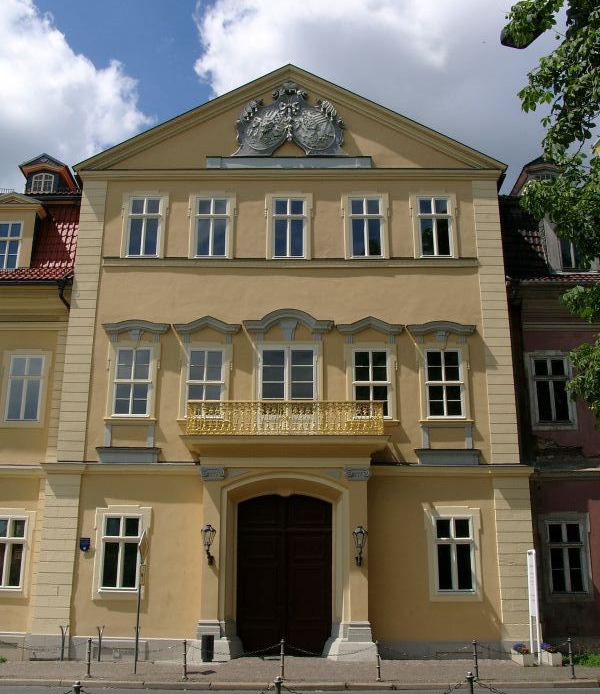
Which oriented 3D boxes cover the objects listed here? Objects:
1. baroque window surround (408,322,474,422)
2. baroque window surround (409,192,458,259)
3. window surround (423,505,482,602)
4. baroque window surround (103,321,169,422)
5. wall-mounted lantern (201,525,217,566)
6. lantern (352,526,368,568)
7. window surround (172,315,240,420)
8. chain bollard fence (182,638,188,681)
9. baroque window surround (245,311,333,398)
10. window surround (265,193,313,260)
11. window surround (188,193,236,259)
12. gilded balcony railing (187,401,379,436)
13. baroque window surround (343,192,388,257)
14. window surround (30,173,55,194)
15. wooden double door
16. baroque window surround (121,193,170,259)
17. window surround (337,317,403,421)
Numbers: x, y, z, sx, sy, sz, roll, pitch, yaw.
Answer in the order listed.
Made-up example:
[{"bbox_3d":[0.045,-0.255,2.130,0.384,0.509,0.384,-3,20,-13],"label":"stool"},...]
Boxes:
[{"bbox_3d":[4.272,0.743,23.437,2.048,3.030,0.350,0,-16,1],"label":"baroque window surround"},{"bbox_3d":[4.241,-3.812,24.892,1.497,2.309,0.180,0,-16,1],"label":"baroque window surround"},{"bbox_3d":[4.133,5.559,21.143,1.541,2.476,0.220,0,-17,1],"label":"window surround"},{"bbox_3d":[-4.731,0.701,22.564,1.987,2.939,0.440,0,-17,1],"label":"baroque window surround"},{"bbox_3d":[-2.477,5.409,21.417,0.414,1.070,0.680,0,-16,1],"label":"wall-mounted lantern"},{"bbox_3d":[1.581,5.228,20.567,0.399,1.008,0.780,0,-17,1],"label":"lantern"},{"bbox_3d":[-2.679,0.642,22.563,1.997,3.059,0.440,0,-17,1],"label":"window surround"},{"bbox_3d":[-2.424,6.688,16.778,0.106,0.830,0.130,0,-17,1],"label":"chain bollard fence"},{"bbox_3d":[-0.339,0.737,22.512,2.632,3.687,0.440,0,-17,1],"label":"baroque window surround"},{"bbox_3d":[-0.332,-3.640,23.997,1.456,2.202,0.220,0,-17,1],"label":"window surround"},{"bbox_3d":[-2.672,-3.656,24.024,1.474,2.178,0.220,0,-17,1],"label":"window surround"},{"bbox_3d":[-0.394,2.167,22.591,5.519,0.962,1.150,0,-16,1],"label":"gilded balcony railing"},{"bbox_3d":[2.089,-3.804,24.922,1.501,2.284,0.180,0,-16,1],"label":"baroque window surround"},{"bbox_3d":[-9.634,-6.070,29.436,0.832,0.956,0.120,0,-16,1],"label":"window surround"},{"bbox_3d":[-0.428,6.455,22.503,2.707,4.450,0.150,0,-16,1],"label":"wooden double door"},{"bbox_3d":[-4.742,-3.672,24.048,1.418,2.174,0.220,0,-17,1],"label":"baroque window surround"},{"bbox_3d":[2.030,0.662,22.513,1.932,3.066,0.440,0,-17,1],"label":"window surround"}]

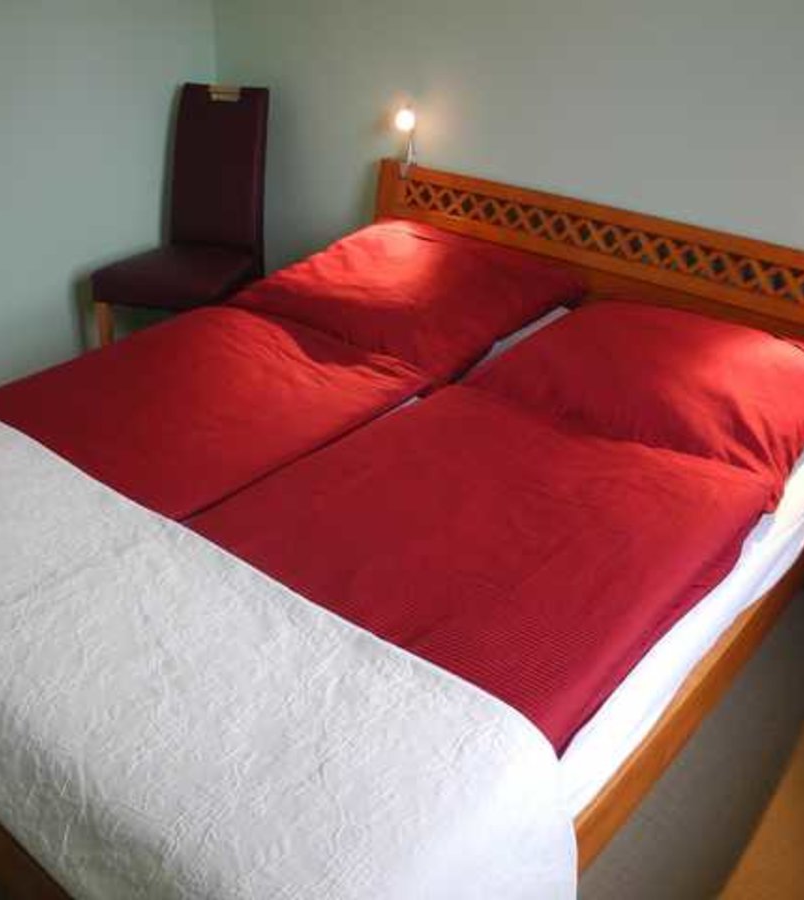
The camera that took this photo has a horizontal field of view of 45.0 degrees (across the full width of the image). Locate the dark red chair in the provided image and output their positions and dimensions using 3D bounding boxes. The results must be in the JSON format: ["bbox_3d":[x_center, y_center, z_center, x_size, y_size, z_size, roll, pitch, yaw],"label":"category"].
[{"bbox_3d":[-0.749,-0.723,3.456,0.450,1.010,0.560,10,32,16],"label":"dark red chair"}]

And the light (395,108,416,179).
[{"bbox_3d":[0.004,-0.958,3.061,0.060,0.220,0.090,24,38,34],"label":"light"}]

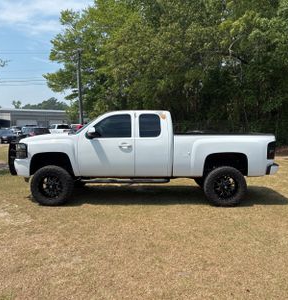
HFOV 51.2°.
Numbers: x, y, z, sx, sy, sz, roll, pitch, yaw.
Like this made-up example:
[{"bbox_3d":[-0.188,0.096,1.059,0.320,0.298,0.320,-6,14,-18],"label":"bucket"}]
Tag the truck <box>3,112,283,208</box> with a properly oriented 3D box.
[{"bbox_3d":[-0.050,0.108,7.161,5.950,2.050,2.100,0,5,0],"label":"truck"}]

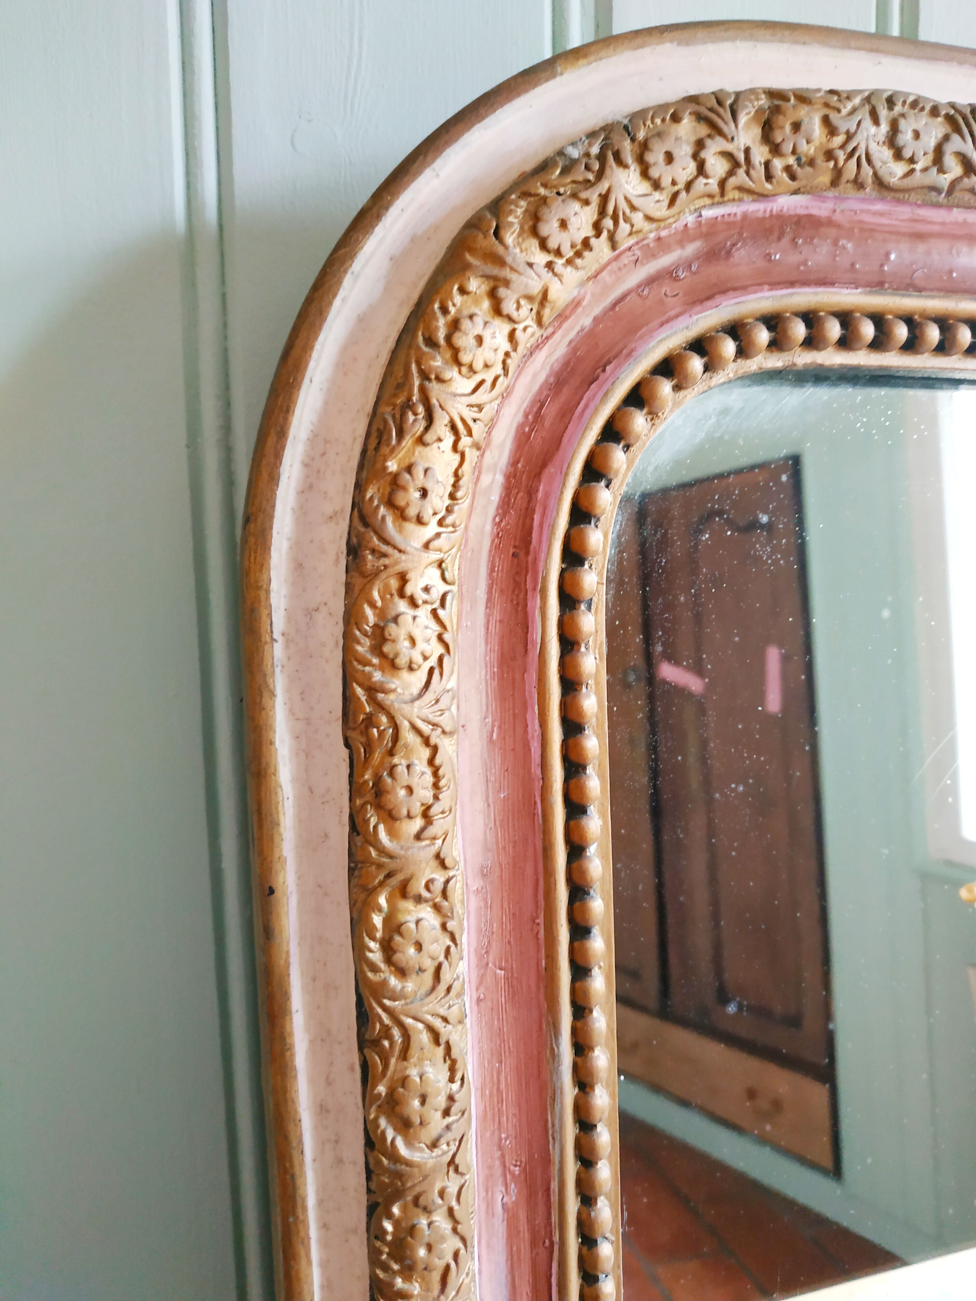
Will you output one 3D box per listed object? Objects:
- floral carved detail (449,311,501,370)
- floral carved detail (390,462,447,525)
[{"bbox_3d":[-0.004,-0.100,0.293,0.018,0.019,0.005,-2,3,-12],"label":"floral carved detail"},{"bbox_3d":[-0.022,-0.051,0.291,0.019,0.020,0.005,-2,3,-12],"label":"floral carved detail"}]

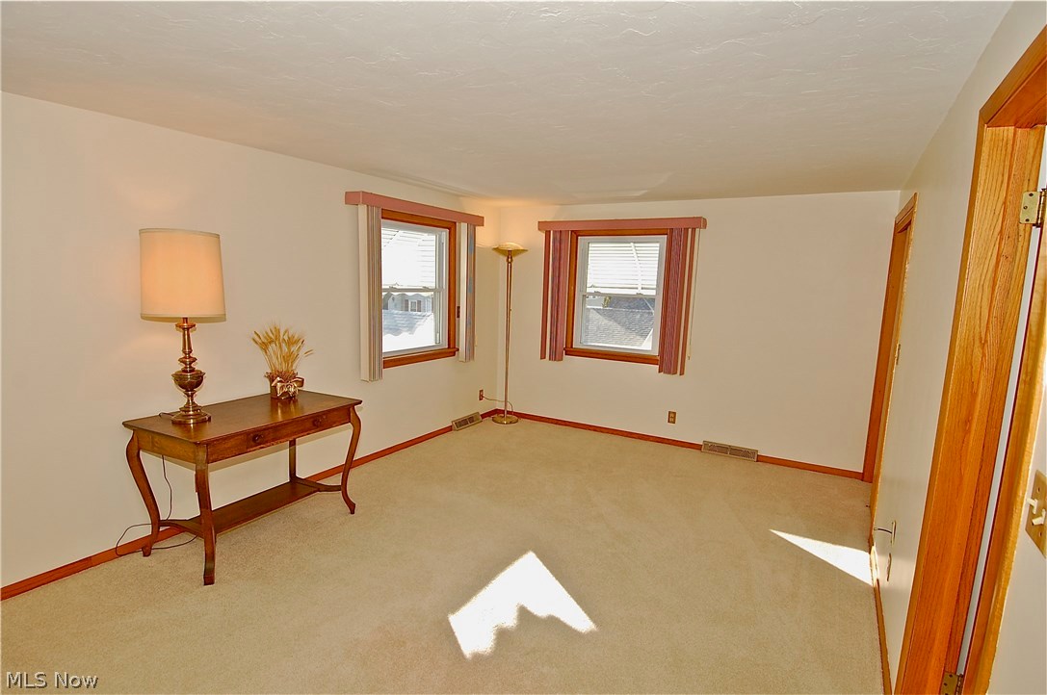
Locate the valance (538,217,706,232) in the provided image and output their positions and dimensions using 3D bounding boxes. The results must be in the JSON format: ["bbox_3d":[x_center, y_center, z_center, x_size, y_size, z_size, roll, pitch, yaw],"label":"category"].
[{"bbox_3d":[0.885,-1.161,4.975,1.611,0.096,0.171,7,9,31],"label":"valance"}]

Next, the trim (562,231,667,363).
[{"bbox_3d":[0.910,-0.497,5.115,1.107,1.279,0.072,7,9,31],"label":"trim"}]

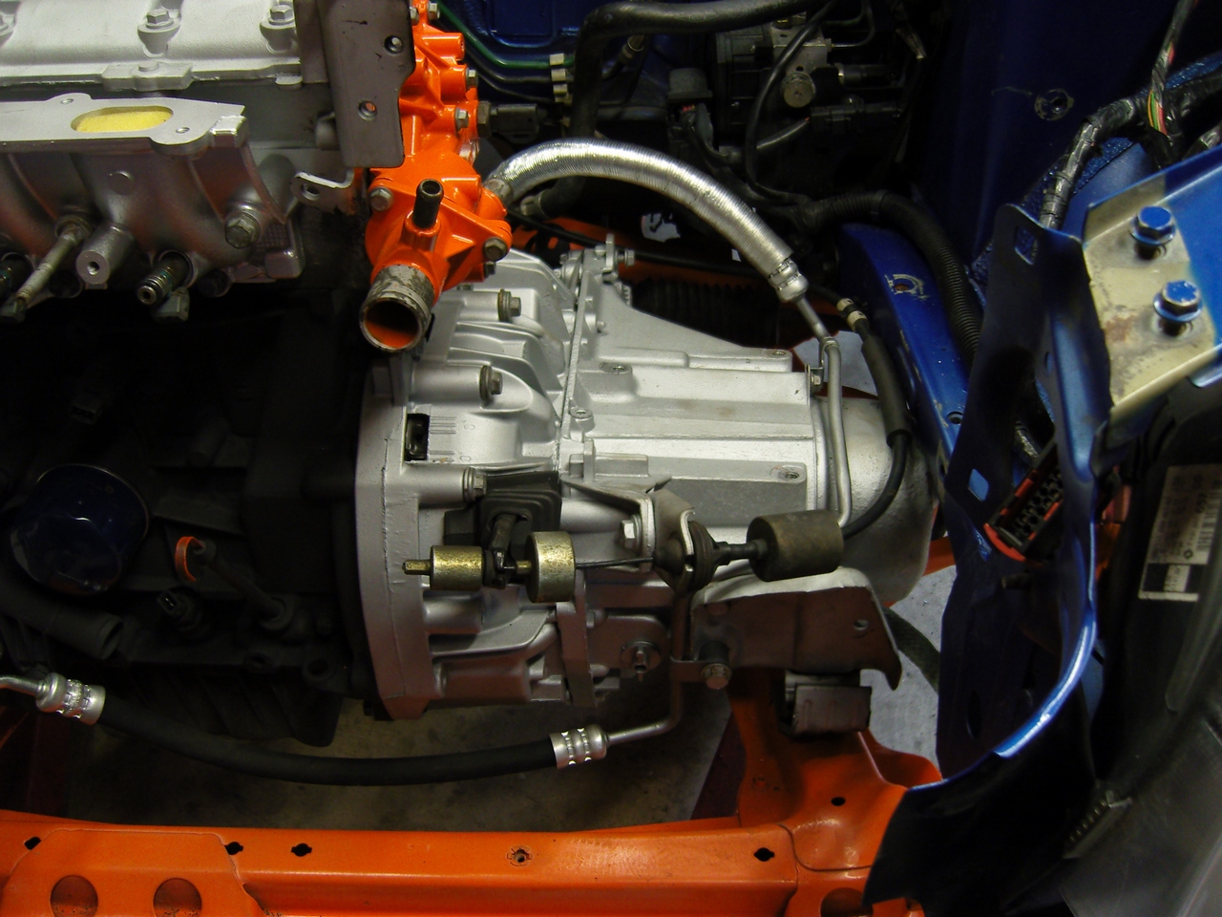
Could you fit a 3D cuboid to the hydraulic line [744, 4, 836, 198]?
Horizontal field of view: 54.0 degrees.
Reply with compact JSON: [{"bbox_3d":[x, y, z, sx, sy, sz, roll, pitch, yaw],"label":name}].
[{"bbox_3d":[0.167,-0.334,1.120,0.088,0.190,0.060,0,42,4],"label":"hydraulic line"}]

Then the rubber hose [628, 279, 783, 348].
[{"bbox_3d":[0.083,-0.135,1.120,0.150,0.058,0.058,0,42,4],"label":"rubber hose"}]

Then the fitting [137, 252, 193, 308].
[{"bbox_3d":[-0.259,-0.103,0.694,0.019,0.019,0.052,4,26,0],"label":"fitting"}]

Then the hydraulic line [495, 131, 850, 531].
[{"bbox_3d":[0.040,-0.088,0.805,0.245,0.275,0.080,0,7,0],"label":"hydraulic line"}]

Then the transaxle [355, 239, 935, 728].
[{"bbox_3d":[0.046,-0.002,0.947,0.380,0.345,0.410,0,42,4],"label":"transaxle"}]

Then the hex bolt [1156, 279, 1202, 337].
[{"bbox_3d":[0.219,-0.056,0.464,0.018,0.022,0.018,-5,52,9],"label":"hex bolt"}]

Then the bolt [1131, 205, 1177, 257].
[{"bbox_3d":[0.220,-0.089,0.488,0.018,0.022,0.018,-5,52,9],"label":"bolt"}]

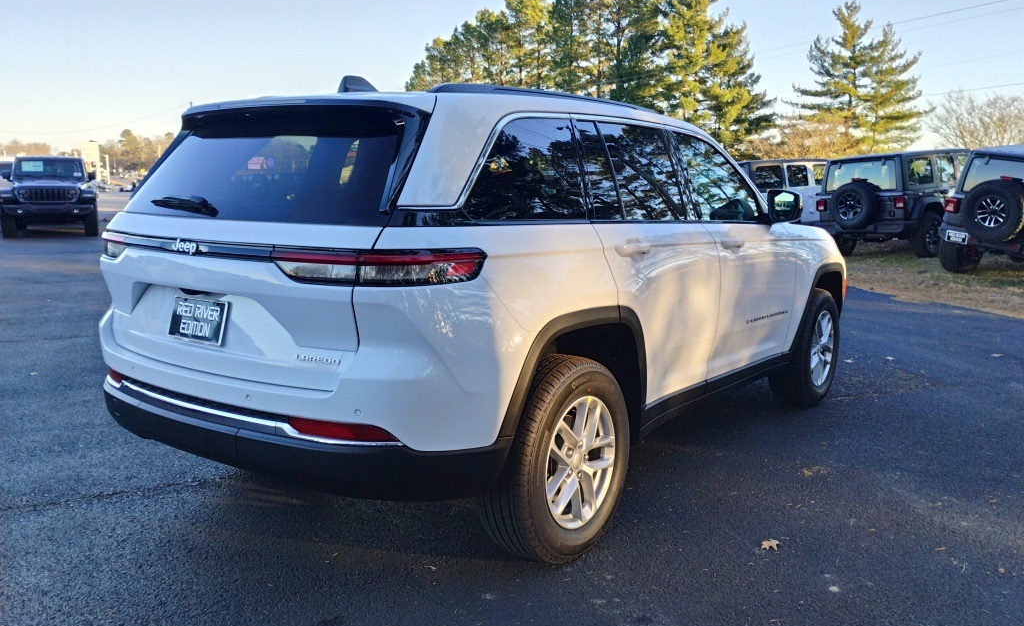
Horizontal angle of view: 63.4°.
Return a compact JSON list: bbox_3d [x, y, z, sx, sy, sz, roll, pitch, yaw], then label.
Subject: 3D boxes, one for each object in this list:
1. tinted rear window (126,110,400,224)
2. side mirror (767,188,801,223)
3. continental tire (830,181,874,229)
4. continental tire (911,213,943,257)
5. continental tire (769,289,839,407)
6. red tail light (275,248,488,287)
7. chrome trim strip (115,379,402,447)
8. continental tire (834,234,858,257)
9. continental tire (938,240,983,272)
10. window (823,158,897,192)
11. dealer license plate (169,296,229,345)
[{"bbox_3d":[-0.906,-0.526,2.916,1.380,0.430,0.110,7,-25,36],"label":"tinted rear window"},{"bbox_3d":[1.490,-0.588,4.540,0.200,0.180,0.130,6,10,37],"label":"side mirror"},{"bbox_3d":[5.779,-1.813,14.100,0.250,0.800,0.800,-6,10,-37],"label":"continental tire"},{"bbox_3d":[7.039,-1.332,14.050,0.800,0.790,0.250,-6,10,-37],"label":"continental tire"},{"bbox_3d":[1.927,0.216,5.473,0.270,0.775,0.775,7,10,36],"label":"continental tire"},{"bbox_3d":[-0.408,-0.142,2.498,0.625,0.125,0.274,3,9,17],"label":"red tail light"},{"bbox_3d":[-1.060,0.306,2.842,1.700,0.085,0.210,7,10,36],"label":"chrome trim strip"},{"bbox_3d":[6.190,-1.496,15.628,0.810,0.810,0.250,-6,11,-35],"label":"continental tire"},{"bbox_3d":[6.920,-1.037,12.730,0.830,0.830,0.280,-6,11,-38],"label":"continental tire"},{"bbox_3d":[6.103,-2.392,14.442,0.070,0.520,1.280,5,4,-36],"label":"window"},{"bbox_3d":[-1.062,0.023,2.794,0.310,0.155,0.020,7,-2,36],"label":"dealer license plate"}]

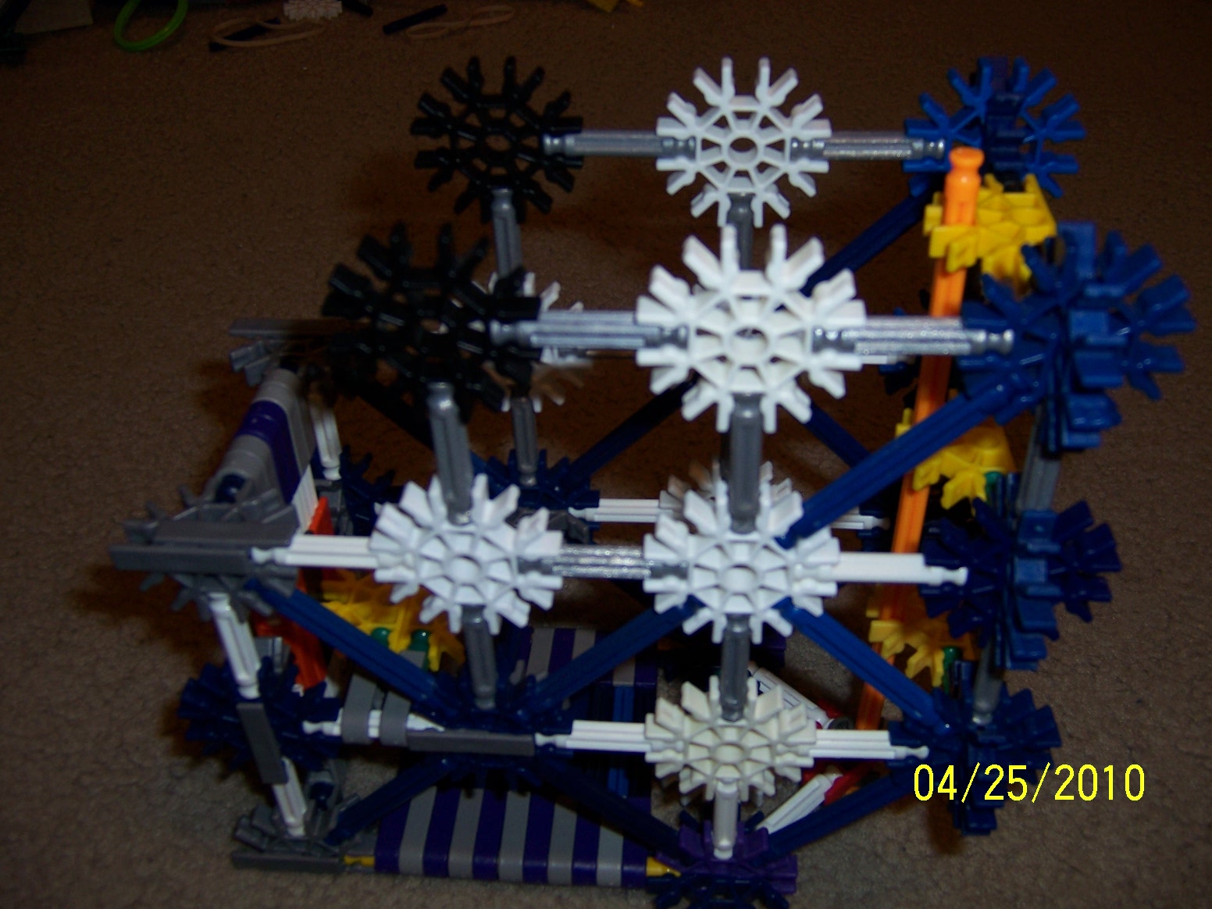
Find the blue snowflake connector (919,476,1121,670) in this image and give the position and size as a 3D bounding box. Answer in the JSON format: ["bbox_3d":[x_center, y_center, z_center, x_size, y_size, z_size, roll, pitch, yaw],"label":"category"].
[{"bbox_3d":[0.078,0.024,0.218,0.036,0.036,0.036,1,38,5],"label":"blue snowflake connector"}]

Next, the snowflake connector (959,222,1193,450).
[{"bbox_3d":[0.077,-0.019,0.189,0.038,0.038,0.037,1,38,5],"label":"snowflake connector"}]

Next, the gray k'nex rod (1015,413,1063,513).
[{"bbox_3d":[0.078,0.002,0.204,0.006,0.032,0.006,1,38,4],"label":"gray k'nex rod"}]

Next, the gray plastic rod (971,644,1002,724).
[{"bbox_3d":[0.081,0.045,0.239,0.006,0.033,0.006,1,38,5],"label":"gray plastic rod"}]

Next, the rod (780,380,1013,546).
[{"bbox_3d":[0.052,0.002,0.208,0.055,0.006,0.006,-39,26,29],"label":"rod"}]

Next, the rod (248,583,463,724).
[{"bbox_3d":[-0.053,0.042,0.250,0.054,0.006,0.006,38,32,-22],"label":"rod"}]

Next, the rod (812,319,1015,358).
[{"bbox_3d":[0.050,-0.019,0.188,0.033,0.006,0.006,1,38,5],"label":"rod"}]

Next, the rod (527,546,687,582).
[{"bbox_3d":[-0.001,0.022,0.229,0.033,0.006,0.006,1,38,5],"label":"rod"}]

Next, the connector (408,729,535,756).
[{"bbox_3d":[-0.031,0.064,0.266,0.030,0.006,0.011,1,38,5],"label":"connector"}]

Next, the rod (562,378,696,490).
[{"bbox_3d":[0.006,-0.004,0.306,0.006,0.054,0.006,38,32,-22],"label":"rod"}]

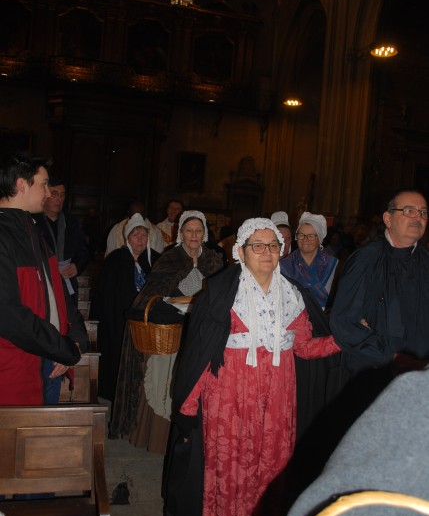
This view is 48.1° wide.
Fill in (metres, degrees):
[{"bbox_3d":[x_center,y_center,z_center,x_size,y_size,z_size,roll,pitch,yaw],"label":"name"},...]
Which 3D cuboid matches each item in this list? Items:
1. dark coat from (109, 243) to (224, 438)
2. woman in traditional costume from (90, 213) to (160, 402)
[{"bbox_3d":[-0.310,0.569,3.120,0.730,1.380,0.520,2,6,-9],"label":"dark coat"},{"bbox_3d":[-0.640,0.441,3.680,0.560,1.570,0.420,2,6,-12],"label":"woman in traditional costume"}]

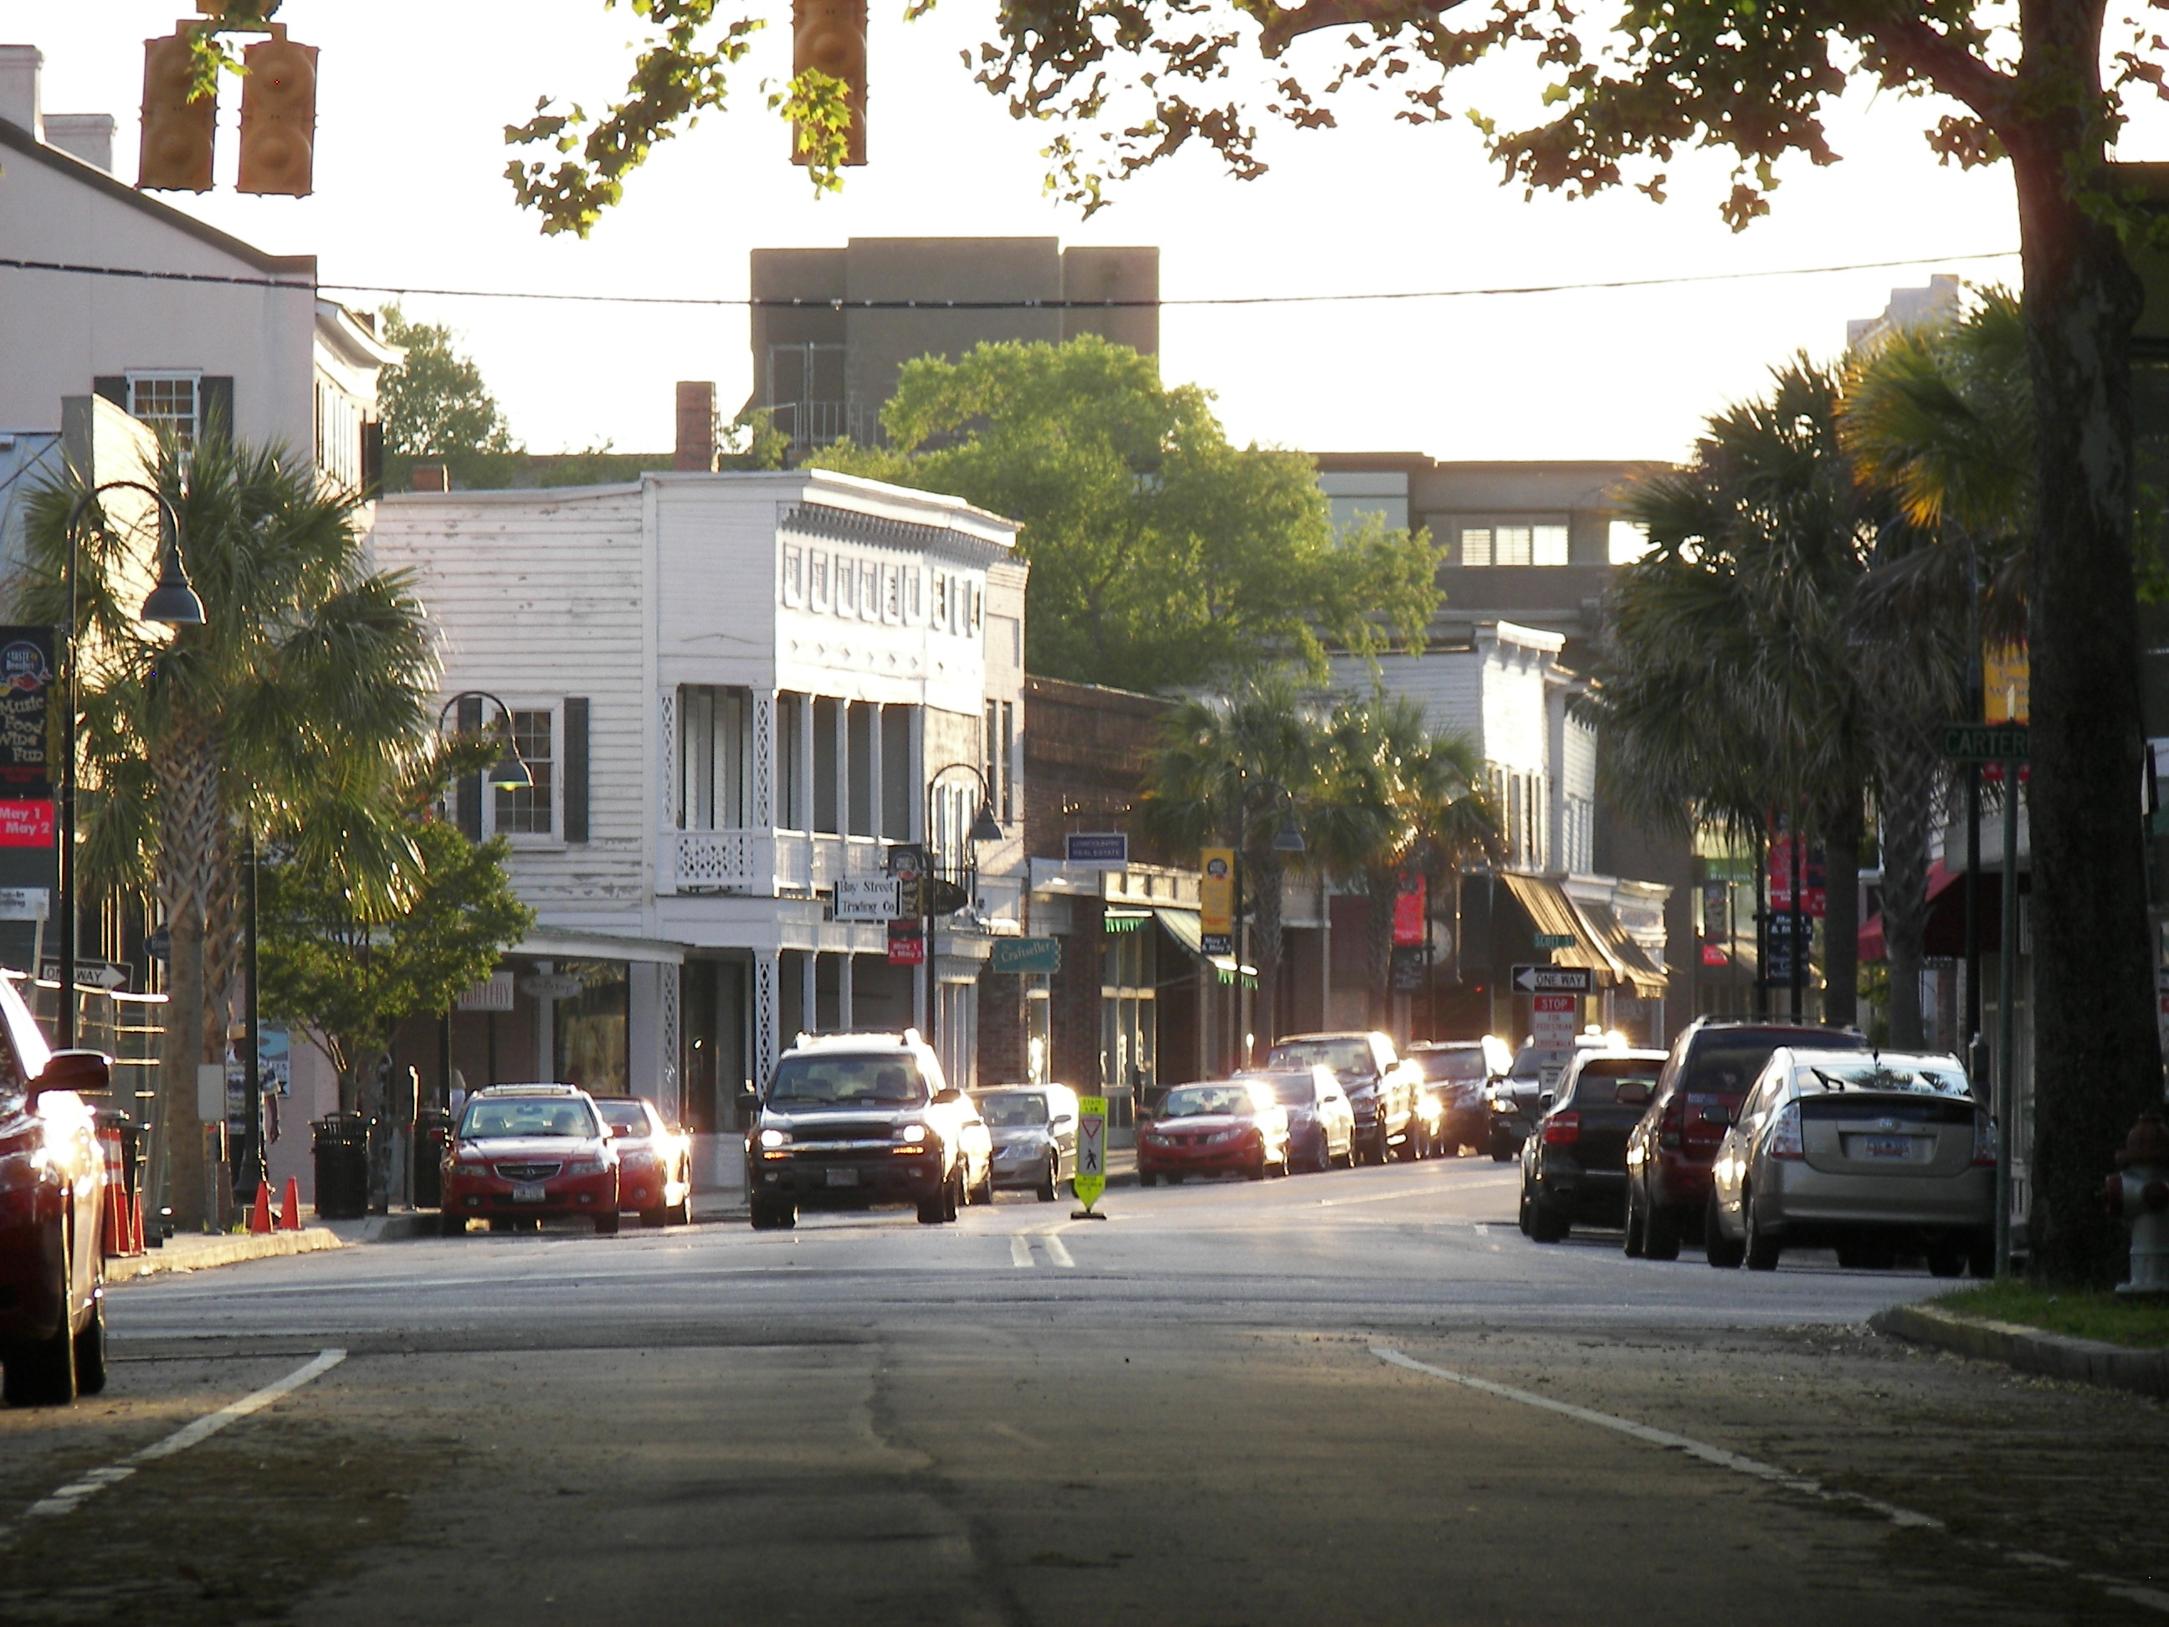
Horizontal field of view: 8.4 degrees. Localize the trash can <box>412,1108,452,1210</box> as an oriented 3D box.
[{"bbox_3d":[-6.699,3.528,151.000,0.560,1.040,0.560,0,-1,0],"label":"trash can"}]

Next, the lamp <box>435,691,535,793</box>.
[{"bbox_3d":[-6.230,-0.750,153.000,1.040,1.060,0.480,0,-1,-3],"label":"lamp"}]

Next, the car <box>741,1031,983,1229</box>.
[{"bbox_3d":[-2.170,3.080,143.400,1.900,1.830,4.870,0,-1,2],"label":"car"}]

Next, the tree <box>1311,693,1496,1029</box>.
[{"bbox_3d":[4.963,1.681,230.000,2.900,7.100,2.900,0,-1,9],"label":"tree"}]

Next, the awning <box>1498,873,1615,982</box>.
[{"bbox_3d":[8.012,1.942,250.000,0.950,1.840,6.500,0,-1,10],"label":"awning"}]

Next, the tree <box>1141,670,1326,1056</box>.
[{"bbox_3d":[2.367,1.557,220.000,3.000,7.300,3.000,0,-1,0],"label":"tree"}]

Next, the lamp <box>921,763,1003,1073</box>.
[{"bbox_3d":[-1.569,2.000,192.000,1.080,5.300,0.450,0,-1,7],"label":"lamp"}]

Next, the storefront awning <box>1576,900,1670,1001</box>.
[{"bbox_3d":[9.948,2.507,274.000,1.150,1.850,5.200,0,-1,10],"label":"storefront awning"}]

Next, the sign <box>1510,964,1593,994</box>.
[{"bbox_3d":[5.245,1.861,165.000,0.914,0.310,0.030,0,-1,5],"label":"sign"}]

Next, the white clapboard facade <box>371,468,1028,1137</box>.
[{"bbox_3d":[-4.780,0.330,186.000,5.350,8.650,17.000,0,-1,8],"label":"white clapboard facade"}]

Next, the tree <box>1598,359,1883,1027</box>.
[{"bbox_3d":[6.409,-0.225,135.000,3.300,7.800,3.300,0,-1,0],"label":"tree"}]

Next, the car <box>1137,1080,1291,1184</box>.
[{"bbox_3d":[1.818,4.358,202.500,1.740,1.390,4.550,0,-1,8],"label":"car"}]

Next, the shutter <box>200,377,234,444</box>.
[{"bbox_3d":[-9.771,-4.442,166.000,0.380,0.950,0.050,0,-1,0],"label":"shutter"}]

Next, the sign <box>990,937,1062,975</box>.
[{"bbox_3d":[-0.806,1.962,203.000,0.990,0.540,0.070,0,-1,9],"label":"sign"}]

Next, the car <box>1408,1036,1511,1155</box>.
[{"bbox_3d":[5.630,4.389,227.000,1.840,1.790,4.650,0,-1,9],"label":"car"}]

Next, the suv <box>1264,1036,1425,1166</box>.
[{"bbox_3d":[3.600,4.120,212.800,1.970,1.880,5.300,0,-1,9],"label":"suv"}]

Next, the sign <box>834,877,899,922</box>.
[{"bbox_3d":[-2.670,1.050,180.000,0.810,0.540,0.060,0,-1,8],"label":"sign"}]

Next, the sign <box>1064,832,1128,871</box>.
[{"bbox_3d":[0.165,0.520,200.000,0.840,0.550,0.060,0,-1,8],"label":"sign"}]

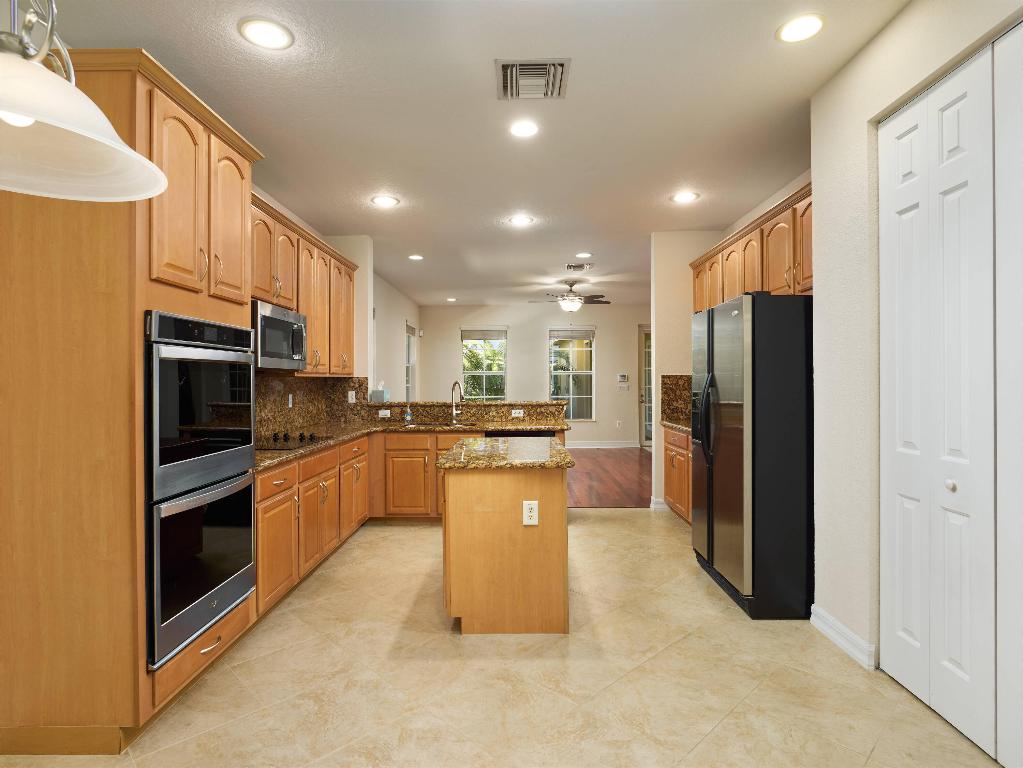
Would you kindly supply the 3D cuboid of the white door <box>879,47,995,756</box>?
[{"bbox_3d":[1.671,0.057,2.108,0.035,2.445,0.590,0,0,1],"label":"white door"}]

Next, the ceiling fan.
[{"bbox_3d":[0.898,-1.305,8.024,1.280,0.480,1.280,0,0,1],"label":"ceiling fan"}]

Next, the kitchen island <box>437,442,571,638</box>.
[{"bbox_3d":[-0.018,0.848,3.356,0.710,0.892,1.255,0,0,1],"label":"kitchen island"}]

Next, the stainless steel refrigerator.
[{"bbox_3d":[1.646,0.393,3.318,0.815,1.780,0.865,0,0,1],"label":"stainless steel refrigerator"}]

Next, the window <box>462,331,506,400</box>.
[{"bbox_3d":[-0.547,-0.180,10.684,0.920,1.840,0.120,0,0,0],"label":"window"}]

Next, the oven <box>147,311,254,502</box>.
[{"bbox_3d":[-1.569,0.084,2.323,0.600,0.702,0.749,0,0,1],"label":"oven"}]

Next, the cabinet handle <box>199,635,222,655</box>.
[{"bbox_3d":[-1.268,1.113,2.267,0.032,0.018,0.133,0,0,1],"label":"cabinet handle"}]

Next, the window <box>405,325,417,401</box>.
[{"bbox_3d":[-1.879,-0.190,9.774,0.110,1.800,0.900,0,0,1],"label":"window"}]

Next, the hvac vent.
[{"bbox_3d":[0.109,-1.553,2.689,0.360,0.025,0.360,0,0,0],"label":"hvac vent"}]

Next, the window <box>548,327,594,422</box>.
[{"bbox_3d":[1.210,-0.180,10.669,0.920,1.840,0.120,0,0,0],"label":"window"}]

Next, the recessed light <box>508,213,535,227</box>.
[{"bbox_3d":[0.089,-1.506,4.961,0.210,0.040,0.210,0,0,1],"label":"recessed light"}]

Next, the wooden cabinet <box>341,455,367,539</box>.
[{"bbox_3d":[-1.568,0.890,4.353,0.610,0.550,0.730,0,0,1],"label":"wooden cabinet"}]

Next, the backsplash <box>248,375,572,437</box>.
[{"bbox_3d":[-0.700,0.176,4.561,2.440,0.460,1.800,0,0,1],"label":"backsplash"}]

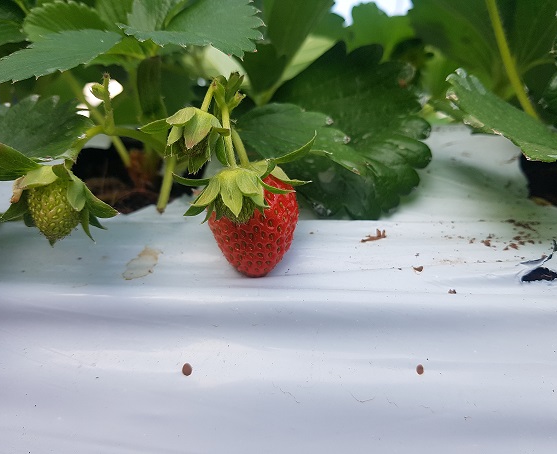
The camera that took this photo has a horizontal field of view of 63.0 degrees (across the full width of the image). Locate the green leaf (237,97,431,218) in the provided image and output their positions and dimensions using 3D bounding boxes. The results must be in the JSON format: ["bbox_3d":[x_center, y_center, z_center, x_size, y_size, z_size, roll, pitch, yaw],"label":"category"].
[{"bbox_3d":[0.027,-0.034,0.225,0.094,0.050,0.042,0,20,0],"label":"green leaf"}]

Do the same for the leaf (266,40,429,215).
[{"bbox_3d":[0.039,-0.053,0.245,0.086,0.083,0.045,0,20,0],"label":"leaf"}]

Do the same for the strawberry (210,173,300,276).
[{"bbox_3d":[-0.010,-0.001,0.180,0.035,0.041,0.035,-7,20,3],"label":"strawberry"}]

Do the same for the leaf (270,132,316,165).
[{"bbox_3d":[0.006,-0.031,0.178,0.018,0.011,0.008,0,20,0],"label":"leaf"}]

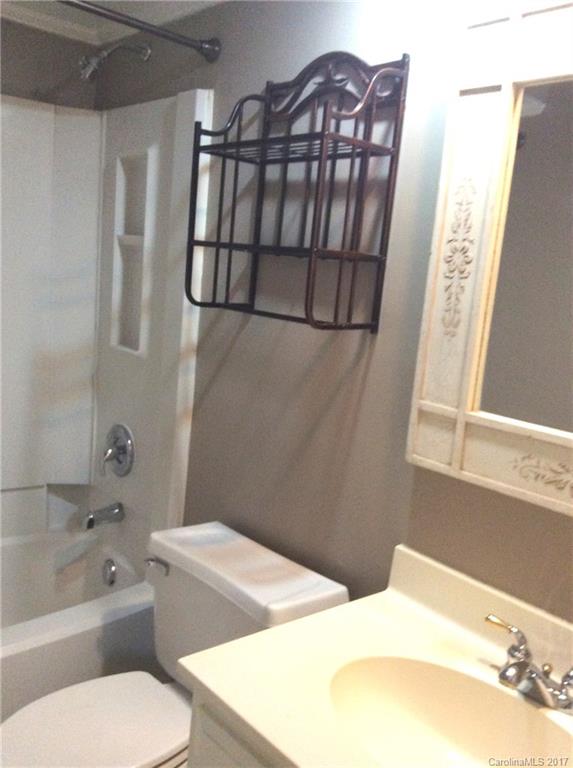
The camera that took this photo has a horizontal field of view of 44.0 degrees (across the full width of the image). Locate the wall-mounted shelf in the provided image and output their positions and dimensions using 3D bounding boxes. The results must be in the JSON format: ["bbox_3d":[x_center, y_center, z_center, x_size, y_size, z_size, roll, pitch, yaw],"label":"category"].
[{"bbox_3d":[0.000,-0.456,1.626,0.220,0.628,0.465,-4,13,-41],"label":"wall-mounted shelf"}]

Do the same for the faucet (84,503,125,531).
[{"bbox_3d":[-0.632,0.455,2.452,0.135,0.075,0.060,-4,13,-41],"label":"faucet"}]

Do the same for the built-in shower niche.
[{"bbox_3d":[-0.503,-0.433,2.374,0.050,0.652,0.225,-4,13,-41],"label":"built-in shower niche"}]

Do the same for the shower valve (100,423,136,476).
[{"bbox_3d":[-0.607,0.238,2.462,0.062,0.175,0.175,-4,13,-41],"label":"shower valve"}]

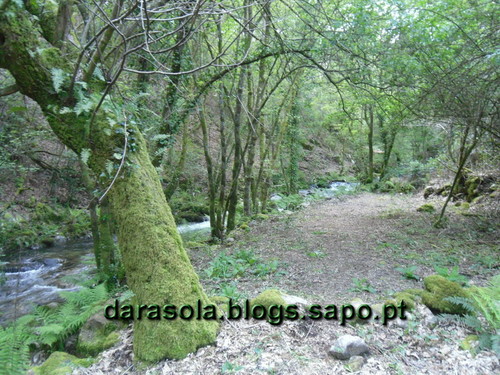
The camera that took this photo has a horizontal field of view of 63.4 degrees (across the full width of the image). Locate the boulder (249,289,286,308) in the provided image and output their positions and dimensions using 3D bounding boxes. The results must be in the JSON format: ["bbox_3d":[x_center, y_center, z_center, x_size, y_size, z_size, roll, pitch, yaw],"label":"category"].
[{"bbox_3d":[0.190,1.141,4.150,0.360,0.180,0.300,0,4,0],"label":"boulder"}]

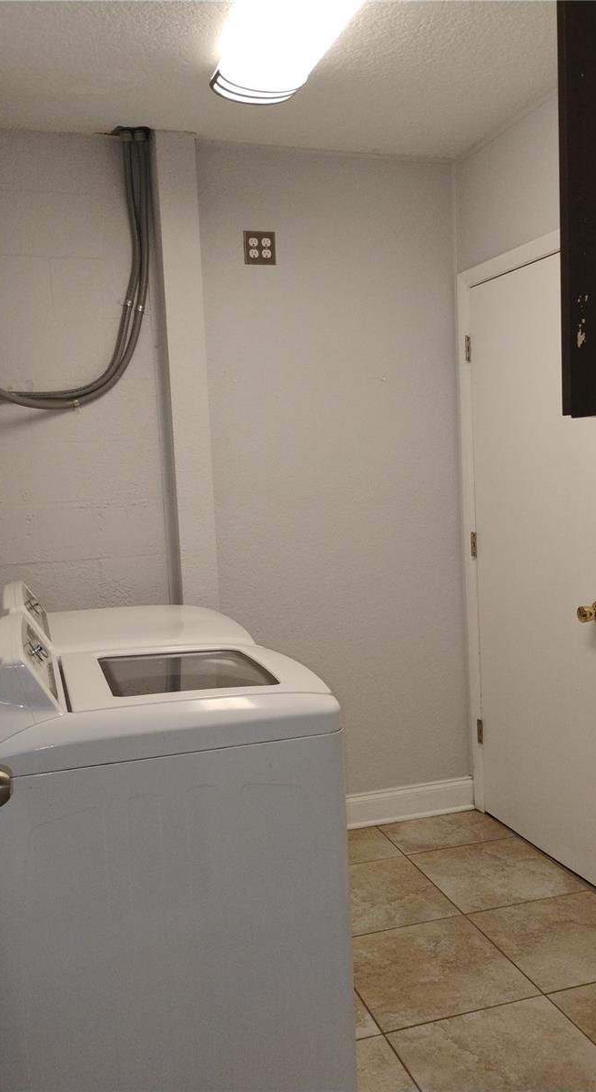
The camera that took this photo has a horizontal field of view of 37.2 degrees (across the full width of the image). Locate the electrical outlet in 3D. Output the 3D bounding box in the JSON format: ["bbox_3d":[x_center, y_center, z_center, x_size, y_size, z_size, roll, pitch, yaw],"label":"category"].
[{"bbox_3d":[-0.136,-1.066,3.165,0.114,0.114,0.012,-4,5,-17],"label":"electrical outlet"}]

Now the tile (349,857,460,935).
[{"bbox_3d":[0.232,1.142,2.879,0.448,0.010,0.445,-4,5,-17],"label":"tile"}]

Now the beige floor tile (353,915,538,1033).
[{"bbox_3d":[0.362,1.172,2.450,0.448,0.010,0.445,-4,5,-17],"label":"beige floor tile"}]

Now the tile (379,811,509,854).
[{"bbox_3d":[0.557,1.087,3.365,0.448,0.010,0.297,-4,5,-17],"label":"tile"}]

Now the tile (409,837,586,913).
[{"bbox_3d":[0.665,1.112,3.007,0.448,0.010,0.445,-4,5,-17],"label":"tile"}]

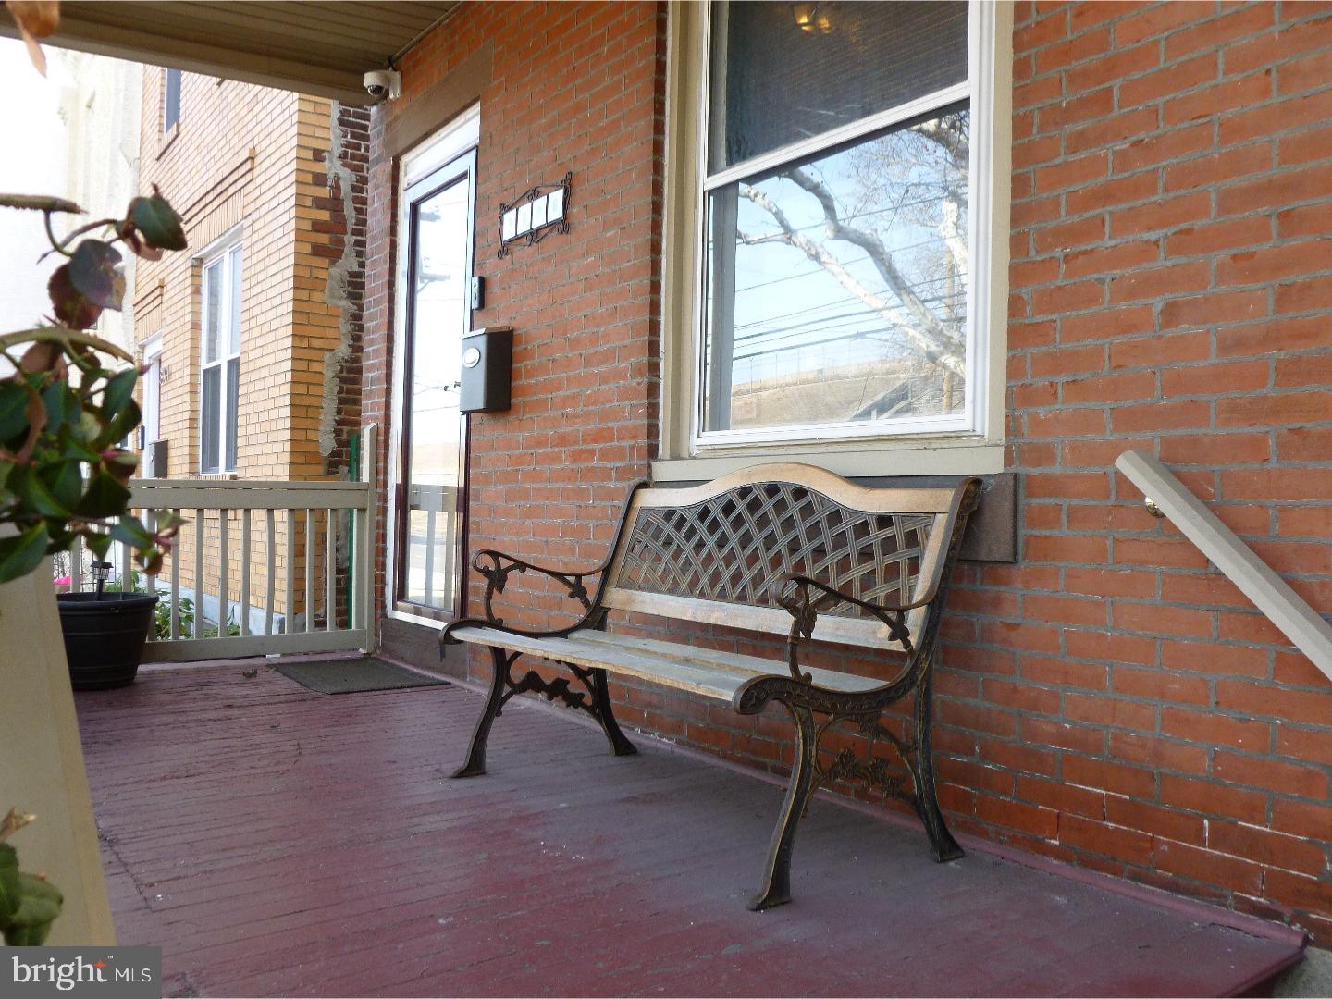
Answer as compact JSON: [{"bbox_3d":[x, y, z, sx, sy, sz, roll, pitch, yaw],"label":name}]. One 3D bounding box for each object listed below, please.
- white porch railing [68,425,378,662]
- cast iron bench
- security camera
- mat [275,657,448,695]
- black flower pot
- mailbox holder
[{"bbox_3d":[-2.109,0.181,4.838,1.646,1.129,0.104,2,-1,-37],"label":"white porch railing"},{"bbox_3d":[0.030,0.334,2.662,0.704,0.872,1.255,2,-1,-37],"label":"cast iron bench"},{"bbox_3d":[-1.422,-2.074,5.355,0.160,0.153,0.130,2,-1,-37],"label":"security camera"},{"bbox_3d":[-1.345,0.754,4.699,0.495,0.011,0.872,2,-1,-37],"label":"mat"},{"bbox_3d":[-2.283,0.561,4.284,0.469,0.350,0.469,2,-1,-37],"label":"black flower pot"},{"bbox_3d":[-0.741,-0.527,4.413,0.123,0.335,0.242,2,-1,-37],"label":"mailbox holder"}]

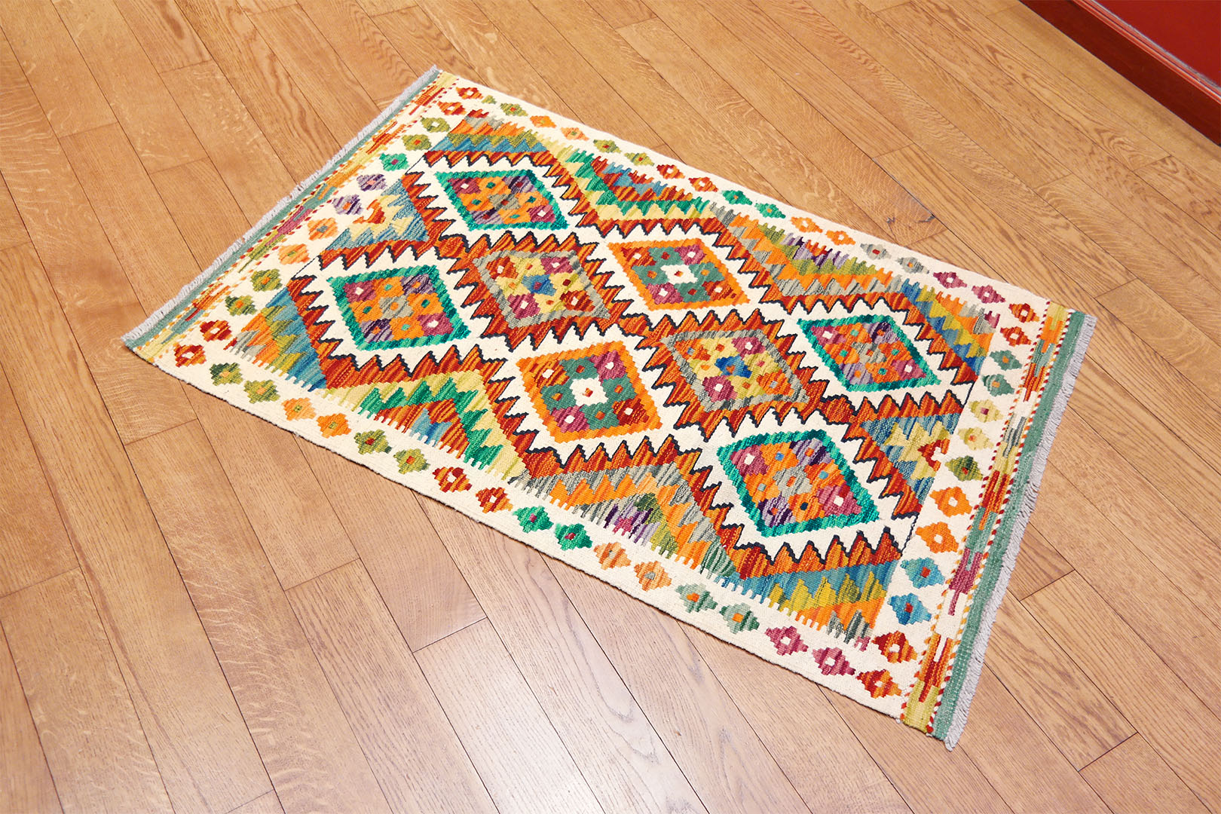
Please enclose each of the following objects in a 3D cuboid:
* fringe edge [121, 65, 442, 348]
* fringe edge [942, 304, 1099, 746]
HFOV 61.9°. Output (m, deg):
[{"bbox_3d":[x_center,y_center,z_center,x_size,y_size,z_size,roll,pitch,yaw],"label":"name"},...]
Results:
[{"bbox_3d":[-0.519,-0.372,1.710,0.025,0.011,0.799,26,56,14],"label":"fringe edge"},{"bbox_3d":[0.595,0.125,1.439,0.022,0.011,0.801,25,56,13],"label":"fringe edge"}]

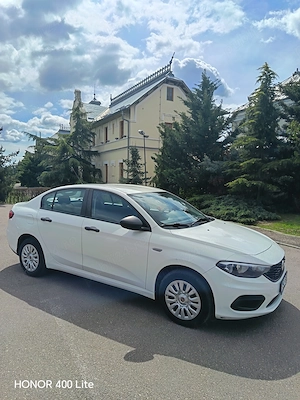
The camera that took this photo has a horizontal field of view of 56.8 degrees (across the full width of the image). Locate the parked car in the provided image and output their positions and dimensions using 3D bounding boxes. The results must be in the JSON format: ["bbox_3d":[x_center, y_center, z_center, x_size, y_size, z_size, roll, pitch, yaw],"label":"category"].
[{"bbox_3d":[-0.334,0.524,4.402,4.530,1.490,1.820,4,4,32],"label":"parked car"}]

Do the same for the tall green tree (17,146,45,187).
[{"bbox_3d":[-9.322,-2.147,22.000,2.700,4.020,2.620,2,4,0],"label":"tall green tree"}]

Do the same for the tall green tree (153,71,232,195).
[{"bbox_3d":[2.559,-3.562,16.500,4.820,8.320,4.680,2,4,0],"label":"tall green tree"}]

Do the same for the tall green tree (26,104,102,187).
[{"bbox_3d":[-5.771,-3.133,18.500,5.200,6.660,5.050,2,4,0],"label":"tall green tree"}]

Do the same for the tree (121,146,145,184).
[{"bbox_3d":[-1.226,-1.873,20.000,1.950,4.260,1.890,2,4,0],"label":"tree"}]

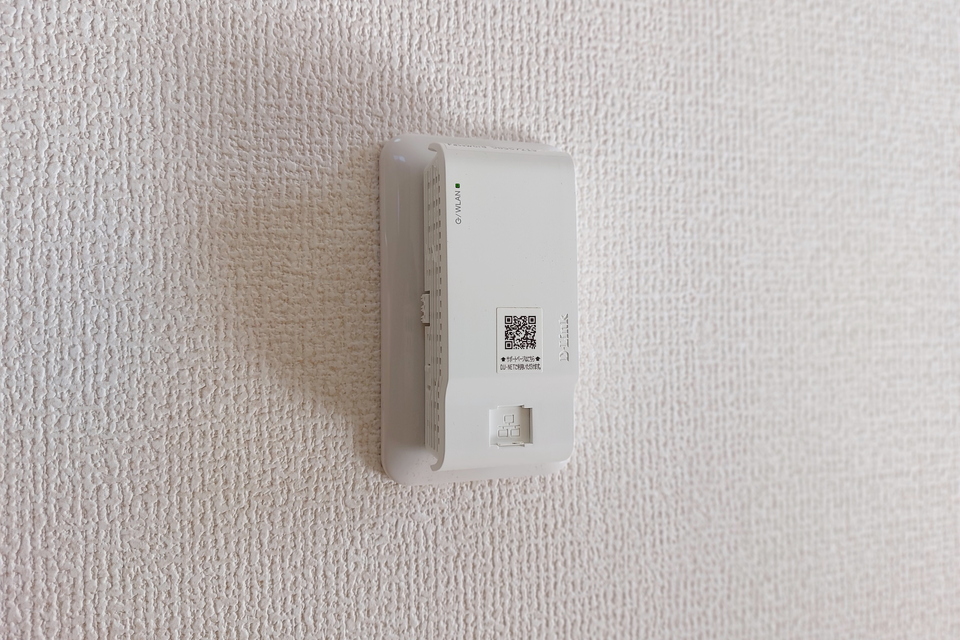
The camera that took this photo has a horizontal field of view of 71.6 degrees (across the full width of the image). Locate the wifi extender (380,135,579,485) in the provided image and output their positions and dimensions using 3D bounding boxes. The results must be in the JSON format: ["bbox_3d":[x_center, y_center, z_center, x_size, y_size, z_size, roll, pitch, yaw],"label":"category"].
[{"bbox_3d":[0.005,-0.004,0.217,0.070,0.120,0.034,0,-1,-15],"label":"wifi extender"}]

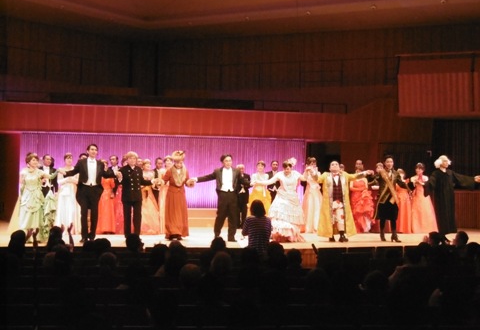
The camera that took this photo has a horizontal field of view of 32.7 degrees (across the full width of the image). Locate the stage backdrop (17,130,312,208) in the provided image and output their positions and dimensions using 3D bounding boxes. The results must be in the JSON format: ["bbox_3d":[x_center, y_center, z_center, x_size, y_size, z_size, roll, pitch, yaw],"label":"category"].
[{"bbox_3d":[-1.985,0.173,21.800,7.600,1.950,0.150,1,0,-9],"label":"stage backdrop"}]

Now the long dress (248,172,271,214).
[{"bbox_3d":[0.502,0.840,19.100,0.660,1.377,0.600,1,-1,-7],"label":"long dress"}]

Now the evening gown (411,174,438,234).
[{"bbox_3d":[4.297,0.929,19.000,0.630,1.330,0.580,1,0,3],"label":"evening gown"}]

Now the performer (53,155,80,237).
[{"bbox_3d":[-3.542,0.606,16.800,0.580,1.684,0.500,1,-1,-11],"label":"performer"}]

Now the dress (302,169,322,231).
[{"bbox_3d":[1.653,0.798,18.400,0.520,1.484,0.480,1,-1,-7],"label":"dress"}]

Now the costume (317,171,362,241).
[{"bbox_3d":[1.970,0.812,16.200,0.910,1.380,0.450,1,0,-5],"label":"costume"}]

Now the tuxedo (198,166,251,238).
[{"bbox_3d":[-0.347,0.772,16.200,1.030,1.460,0.420,1,0,-9],"label":"tuxedo"}]

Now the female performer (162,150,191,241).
[{"bbox_3d":[-1.257,0.604,16.200,0.600,1.743,0.450,1,-1,-9],"label":"female performer"}]

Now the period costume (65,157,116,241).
[{"bbox_3d":[-2.906,0.671,15.900,1.010,1.630,0.420,1,0,-12],"label":"period costume"}]

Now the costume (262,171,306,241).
[{"bbox_3d":[0.892,0.832,16.400,0.860,1.403,0.800,1,-1,-6],"label":"costume"}]

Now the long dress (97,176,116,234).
[{"bbox_3d":[-2.823,0.862,17.300,0.470,1.195,0.450,1,-1,-11],"label":"long dress"}]

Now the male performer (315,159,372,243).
[{"bbox_3d":[2.069,0.713,16.200,1.110,1.620,0.480,1,0,-5],"label":"male performer"}]

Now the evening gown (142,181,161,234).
[{"bbox_3d":[-2.013,0.952,17.900,0.580,1.200,0.500,1,0,-9],"label":"evening gown"}]

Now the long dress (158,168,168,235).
[{"bbox_3d":[-1.512,0.772,17.300,0.480,1.438,0.450,1,-1,-10],"label":"long dress"}]

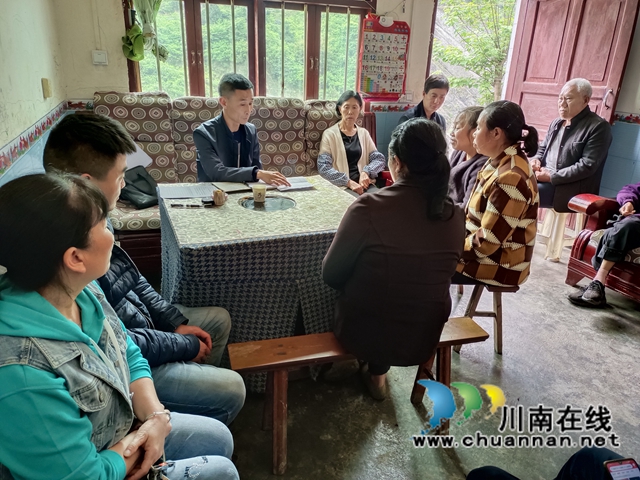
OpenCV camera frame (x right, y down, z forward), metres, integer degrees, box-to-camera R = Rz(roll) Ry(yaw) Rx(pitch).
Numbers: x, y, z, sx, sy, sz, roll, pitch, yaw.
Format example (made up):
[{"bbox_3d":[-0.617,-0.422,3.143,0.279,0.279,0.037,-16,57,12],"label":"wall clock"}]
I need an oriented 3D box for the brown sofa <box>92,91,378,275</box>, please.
[{"bbox_3d":[-0.495,-0.474,3.499,2.268,1.161,0.810,-6,22,-22],"label":"brown sofa"}]

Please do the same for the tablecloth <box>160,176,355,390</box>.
[{"bbox_3d":[-0.276,0.140,2.476,0.999,0.709,1.080,-6,22,-21],"label":"tablecloth"}]

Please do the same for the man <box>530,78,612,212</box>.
[{"bbox_3d":[1.866,-0.516,3.605,0.780,1.350,0.560,-4,21,-18],"label":"man"}]

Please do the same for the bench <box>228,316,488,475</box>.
[{"bbox_3d":[0.148,0.571,1.765,0.959,0.439,0.263,-6,22,-21],"label":"bench"}]

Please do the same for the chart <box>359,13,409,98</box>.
[{"bbox_3d":[0.564,-1.596,4.093,0.493,0.641,0.025,-6,22,-22],"label":"chart"}]

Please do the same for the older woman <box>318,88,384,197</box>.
[{"bbox_3d":[0.231,-0.502,3.579,0.520,1.202,0.760,-5,21,-19],"label":"older woman"}]

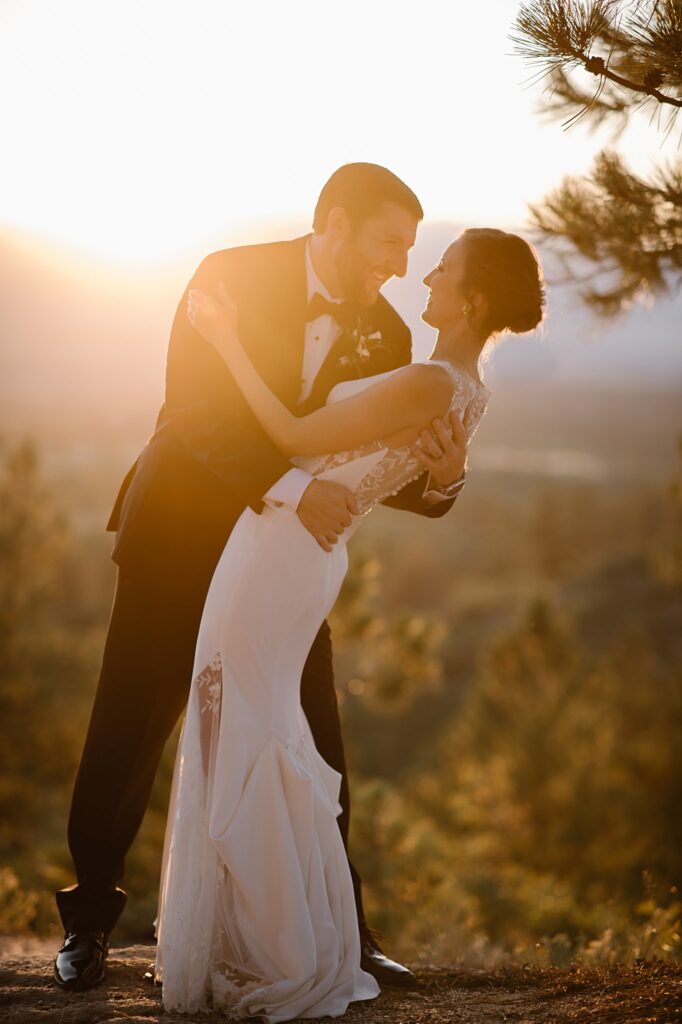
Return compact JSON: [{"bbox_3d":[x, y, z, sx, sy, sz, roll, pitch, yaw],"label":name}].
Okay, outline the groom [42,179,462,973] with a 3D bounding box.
[{"bbox_3d":[-0.160,0.130,4.880,0.730,1.670,0.640,-3,4,-41],"label":"groom"}]

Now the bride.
[{"bbox_3d":[0.017,0.222,4.800,0.760,1.560,0.520,1,3,13],"label":"bride"}]

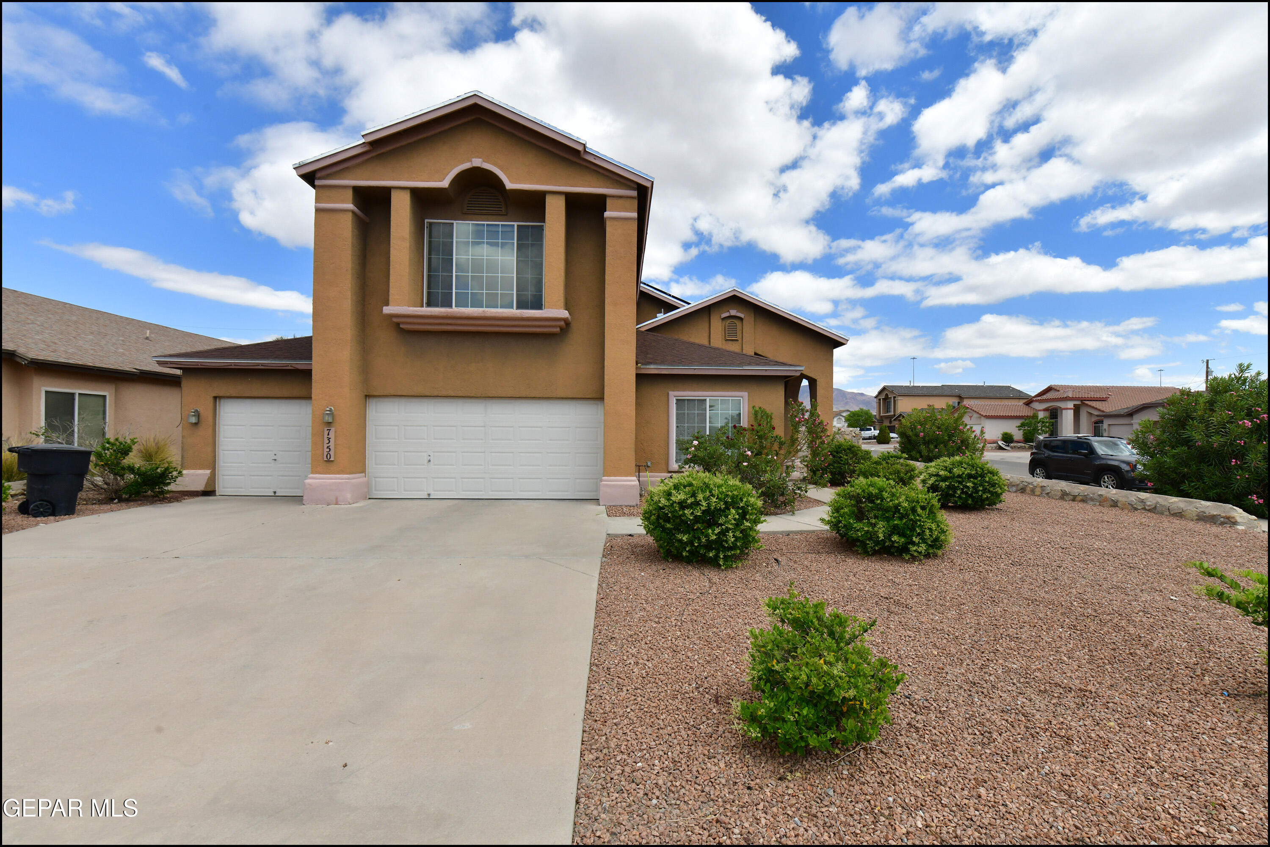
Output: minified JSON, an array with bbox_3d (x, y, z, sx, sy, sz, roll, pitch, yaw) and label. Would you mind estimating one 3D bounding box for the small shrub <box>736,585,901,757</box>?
[{"bbox_3d":[0.980,1.230,2.830,0.900,0.770,0.850,0,0,0],"label":"small shrub"}]

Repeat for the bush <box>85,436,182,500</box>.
[{"bbox_3d":[-10.150,0.900,10.800,1.450,1.300,1.300,1,-1,-3],"label":"bush"}]

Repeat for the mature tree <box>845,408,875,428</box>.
[{"bbox_3d":[35.300,-0.350,83.000,4.800,5.000,4.700,0,0,0],"label":"mature tree"}]

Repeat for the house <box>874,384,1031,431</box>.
[{"bbox_3d":[45.500,-1.500,76.000,17.000,8.200,14.000,1,-1,-3],"label":"house"}]

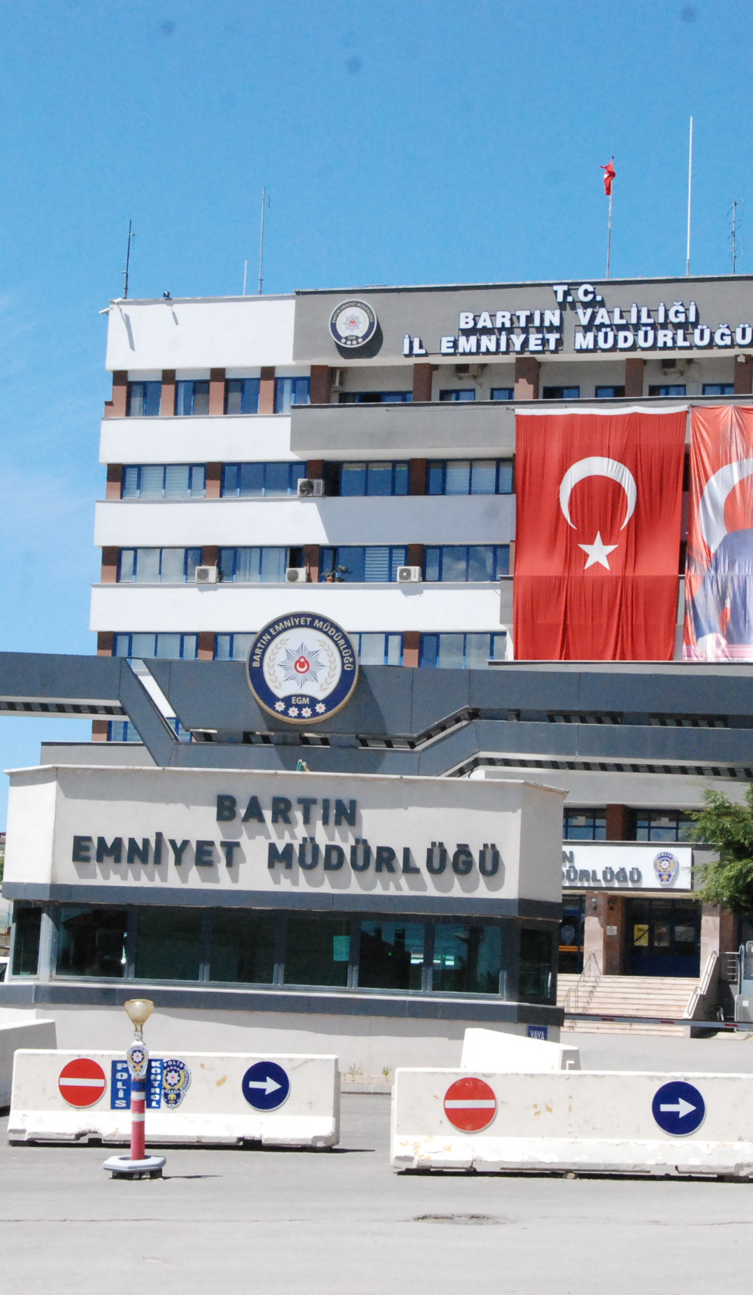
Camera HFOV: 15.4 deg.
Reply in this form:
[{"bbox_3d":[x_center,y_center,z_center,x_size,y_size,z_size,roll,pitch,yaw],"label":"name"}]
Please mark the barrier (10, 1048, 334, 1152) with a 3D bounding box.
[{"bbox_3d":[-1.863,4.221,26.031,3.030,0.800,0.585,0,-7,5],"label":"barrier"}]

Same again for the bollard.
[{"bbox_3d":[-1.991,3.630,23.211,0.510,1.470,0.500,-1,-8,5],"label":"bollard"}]

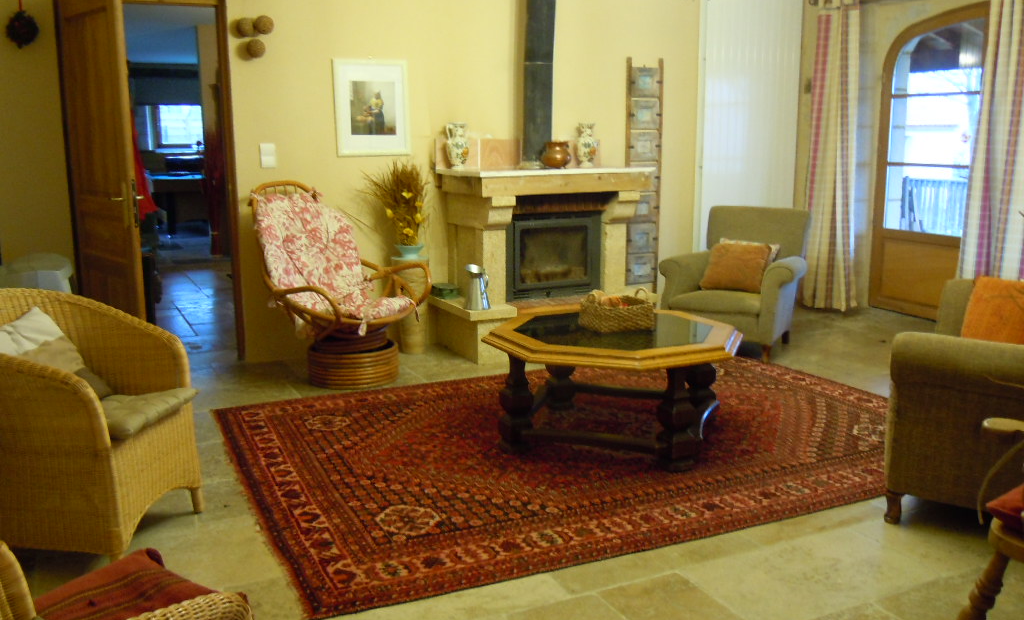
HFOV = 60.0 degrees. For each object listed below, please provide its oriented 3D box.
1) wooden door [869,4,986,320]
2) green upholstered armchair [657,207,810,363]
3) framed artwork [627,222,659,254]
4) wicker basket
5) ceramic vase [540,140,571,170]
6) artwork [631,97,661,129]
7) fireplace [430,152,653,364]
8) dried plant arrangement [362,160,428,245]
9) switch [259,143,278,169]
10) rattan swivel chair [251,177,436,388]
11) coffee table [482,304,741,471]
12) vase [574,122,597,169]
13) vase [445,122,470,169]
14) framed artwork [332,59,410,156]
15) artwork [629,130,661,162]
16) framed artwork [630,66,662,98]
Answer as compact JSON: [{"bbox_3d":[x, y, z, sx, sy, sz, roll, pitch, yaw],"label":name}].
[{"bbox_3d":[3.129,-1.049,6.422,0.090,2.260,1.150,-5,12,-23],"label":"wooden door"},{"bbox_3d":[1.470,-0.200,5.688,0.805,0.880,0.770,6,11,34],"label":"green upholstered armchair"},{"bbox_3d":[0.956,-0.523,6.491,0.263,0.228,0.025,-6,12,-26],"label":"framed artwork"},{"bbox_3d":[0.453,-0.001,3.850,0.270,0.167,0.236,-5,10,-24],"label":"wicker basket"},{"bbox_3d":[0.281,-0.984,5.649,0.205,0.172,0.205,0,9,0],"label":"ceramic vase"},{"bbox_3d":[0.951,-1.394,6.321,0.250,0.219,0.025,-6,12,-26],"label":"artwork"},{"bbox_3d":[0.226,-0.342,5.814,1.380,1.138,0.759,-5,10,-24],"label":"fireplace"},{"bbox_3d":[-0.712,-0.614,5.446,0.414,0.598,0.391,-5,10,-24],"label":"dried plant arrangement"},{"bbox_3d":[-1.432,-0.904,5.208,0.091,0.144,0.015,-6,12,-26],"label":"switch"},{"bbox_3d":[-0.925,-0.163,4.925,0.860,1.095,0.800,5,13,28],"label":"rattan swivel chair"},{"bbox_3d":[0.443,0.314,3.850,1.046,0.460,1.046,-5,10,-24],"label":"coffee table"},{"bbox_3d":[0.482,-1.077,5.832,0.149,0.282,0.144,0,9,0],"label":"vase"},{"bbox_3d":[-0.338,-1.026,5.536,0.147,0.296,0.130,-6,12,-26],"label":"vase"},{"bbox_3d":[-0.857,-1.239,5.432,0.471,0.579,0.025,-6,12,-26],"label":"framed artwork"},{"bbox_3d":[0.952,-1.174,6.364,0.256,0.222,0.025,-6,12,-26],"label":"artwork"},{"bbox_3d":[0.954,-1.620,6.340,0.236,0.215,0.030,-5,10,-24],"label":"framed artwork"}]

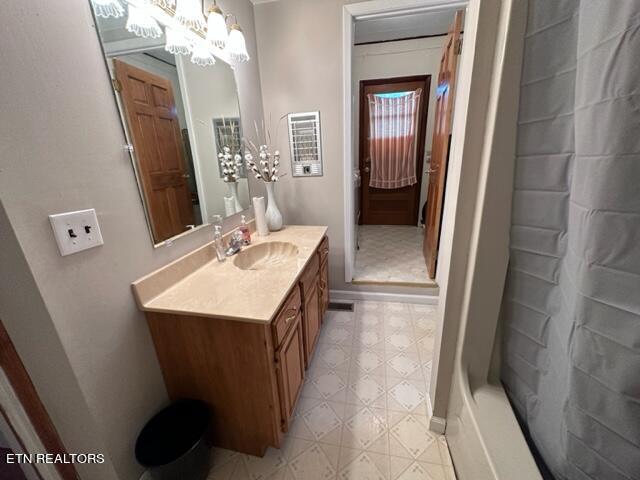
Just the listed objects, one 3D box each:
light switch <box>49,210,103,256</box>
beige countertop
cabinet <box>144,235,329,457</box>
[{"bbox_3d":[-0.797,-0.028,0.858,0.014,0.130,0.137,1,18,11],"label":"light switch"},{"bbox_3d":[-0.351,0.049,1.649,0.589,0.146,1.376,1,18,11],"label":"beige countertop"},{"bbox_3d":[-0.332,0.450,1.781,0.568,0.720,1.364,1,18,11],"label":"cabinet"}]

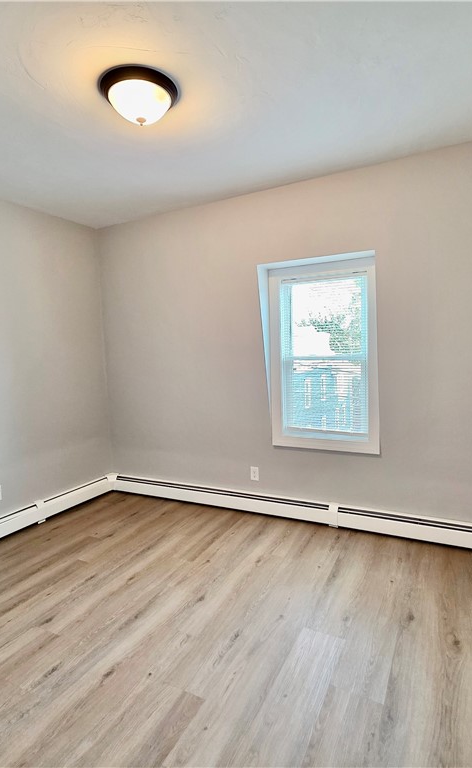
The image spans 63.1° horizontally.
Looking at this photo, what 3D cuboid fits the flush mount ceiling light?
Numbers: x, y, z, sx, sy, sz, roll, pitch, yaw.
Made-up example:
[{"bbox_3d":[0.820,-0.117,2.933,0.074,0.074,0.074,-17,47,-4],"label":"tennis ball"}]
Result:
[{"bbox_3d":[-0.417,-1.203,1.689,0.330,0.133,0.330,-2,6,0],"label":"flush mount ceiling light"}]

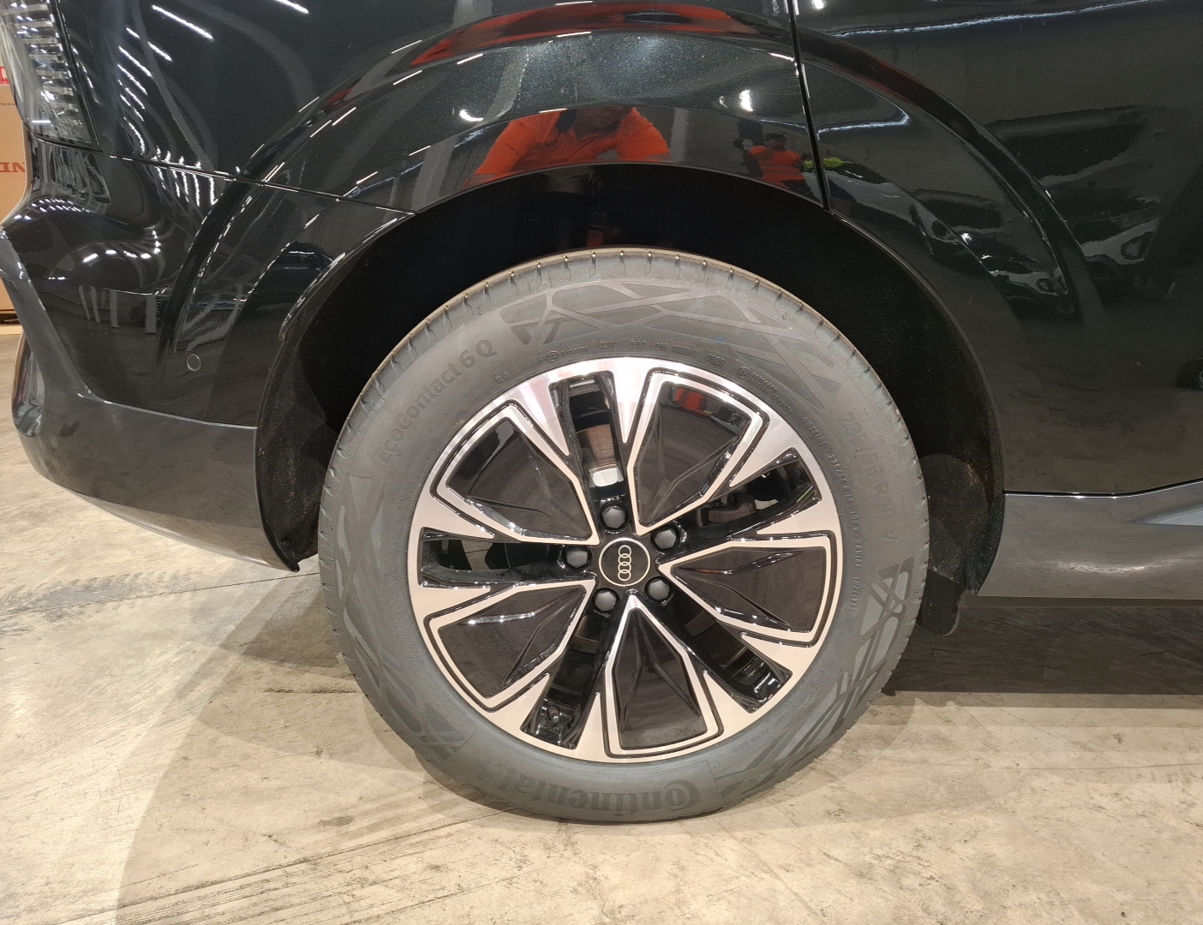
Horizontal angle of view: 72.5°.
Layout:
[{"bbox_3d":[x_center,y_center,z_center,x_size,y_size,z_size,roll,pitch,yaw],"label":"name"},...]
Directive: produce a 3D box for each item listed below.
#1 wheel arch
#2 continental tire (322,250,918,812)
[{"bbox_3d":[0.036,-0.084,0.965,0.820,0.490,0.220,0,15,-1],"label":"wheel arch"},{"bbox_3d":[0.026,0.095,1.041,0.715,0.715,0.238,0,15,-1],"label":"continental tire"}]

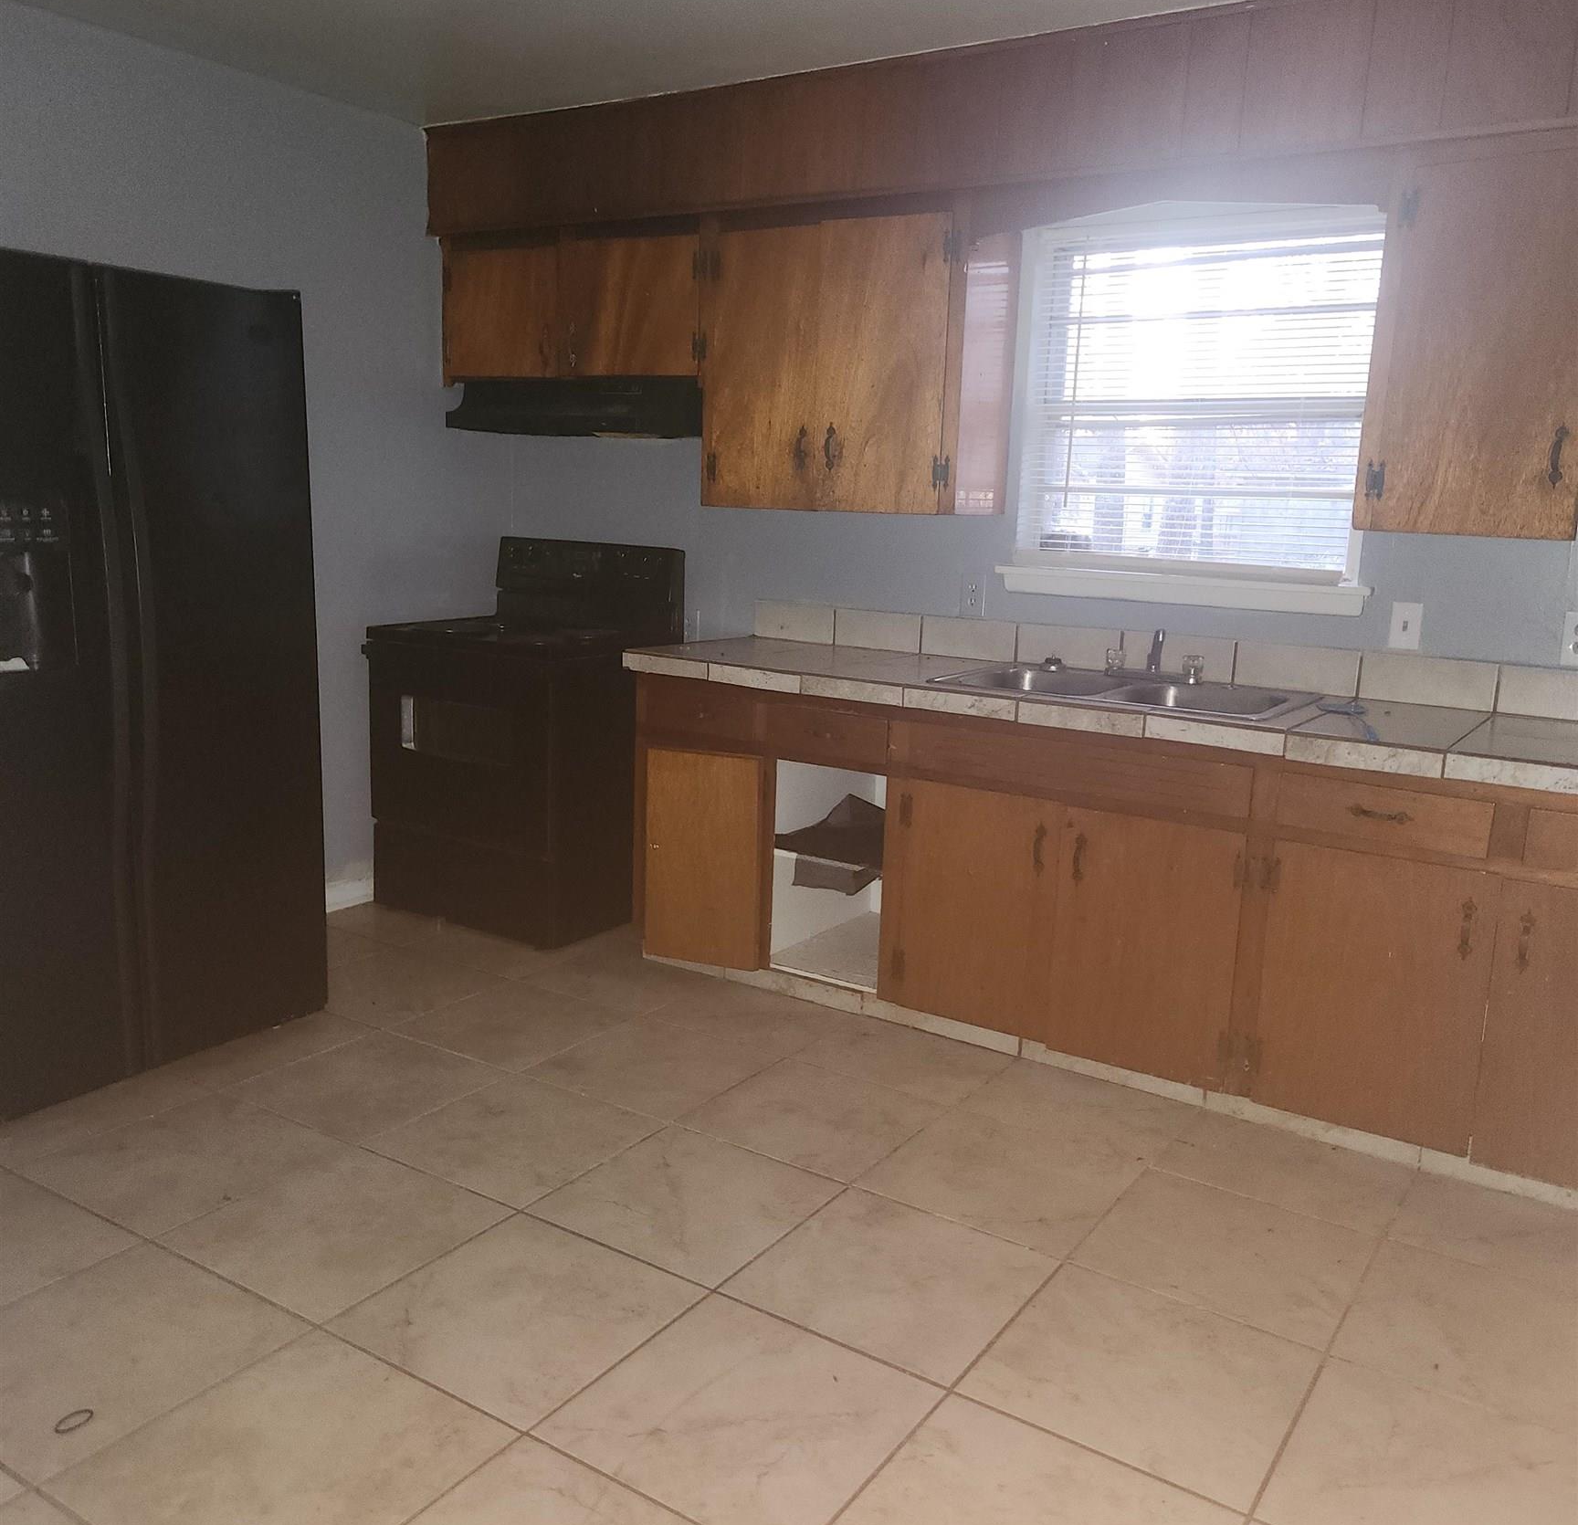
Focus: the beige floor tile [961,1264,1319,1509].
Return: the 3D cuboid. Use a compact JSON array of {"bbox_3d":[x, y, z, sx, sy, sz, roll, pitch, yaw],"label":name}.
[{"bbox_3d":[0.559,0.961,2.200,0.447,0.010,0.447,9,13,33],"label":"beige floor tile"}]

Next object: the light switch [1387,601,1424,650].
[{"bbox_3d":[1.509,-0.333,3.419,0.070,0.114,0.012,9,13,33],"label":"light switch"}]

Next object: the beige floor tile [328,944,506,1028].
[{"bbox_3d":[-1.076,0.608,3.787,0.447,0.010,0.447,9,13,33],"label":"beige floor tile"}]

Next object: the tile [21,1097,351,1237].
[{"bbox_3d":[-1.224,0.813,2.870,0.459,0.010,0.459,9,13,33],"label":"tile"}]

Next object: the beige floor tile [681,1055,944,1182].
[{"bbox_3d":[0.055,0.781,3.058,0.447,0.010,0.447,9,13,33],"label":"beige floor tile"}]

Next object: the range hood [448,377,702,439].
[{"bbox_3d":[-0.584,-1.080,4.287,0.918,0.151,0.398,9,13,33],"label":"range hood"}]

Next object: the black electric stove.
[{"bbox_3d":[-0.840,-0.110,4.464,0.773,1.157,0.655,9,13,33],"label":"black electric stove"}]

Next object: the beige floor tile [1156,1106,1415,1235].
[{"bbox_3d":[1.053,0.862,2.967,0.459,0.010,0.341,9,13,33],"label":"beige floor tile"}]

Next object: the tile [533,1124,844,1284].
[{"bbox_3d":[-0.197,0.866,2.752,0.459,0.010,0.459,9,13,33],"label":"tile"}]

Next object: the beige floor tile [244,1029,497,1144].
[{"bbox_3d":[-0.969,0.747,3.250,0.459,0.010,0.459,9,13,33],"label":"beige floor tile"}]

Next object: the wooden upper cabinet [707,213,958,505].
[{"bbox_3d":[0.193,-1.116,3.978,0.837,0.783,0.324,9,13,33],"label":"wooden upper cabinet"}]

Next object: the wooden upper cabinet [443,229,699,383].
[{"bbox_3d":[-0.604,-1.418,4.461,1.074,0.468,0.324,9,13,33],"label":"wooden upper cabinet"}]

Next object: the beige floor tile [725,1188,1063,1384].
[{"bbox_3d":[0.189,0.926,2.504,0.459,0.010,0.459,9,13,33],"label":"beige floor tile"}]

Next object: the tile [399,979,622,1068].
[{"bbox_3d":[-0.699,0.666,3.544,0.447,0.010,0.447,9,13,33],"label":"tile"}]

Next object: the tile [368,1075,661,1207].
[{"bbox_3d":[-0.572,0.788,2.929,0.447,0.010,0.447,9,13,33],"label":"tile"}]

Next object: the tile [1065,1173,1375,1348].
[{"bbox_3d":[0.808,0.897,2.572,0.447,0.010,0.447,9,13,33],"label":"tile"}]

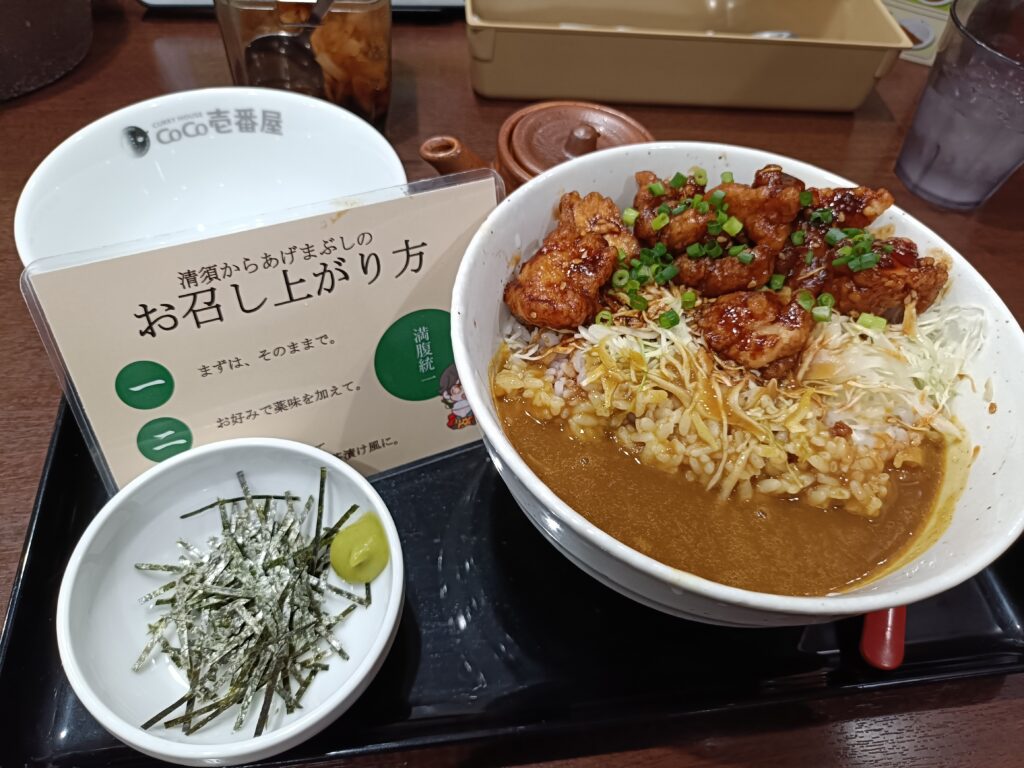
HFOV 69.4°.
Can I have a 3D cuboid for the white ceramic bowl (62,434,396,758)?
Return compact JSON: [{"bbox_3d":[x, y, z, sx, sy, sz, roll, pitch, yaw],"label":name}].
[{"bbox_3d":[-0.090,0.071,0.251,0.107,0.032,0.107,3,54,-4],"label":"white ceramic bowl"}]

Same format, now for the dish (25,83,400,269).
[{"bbox_3d":[-0.118,-0.057,0.321,0.148,0.065,0.148,3,54,-4],"label":"dish"}]

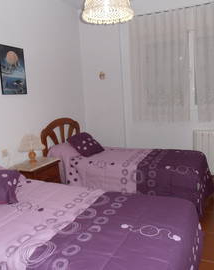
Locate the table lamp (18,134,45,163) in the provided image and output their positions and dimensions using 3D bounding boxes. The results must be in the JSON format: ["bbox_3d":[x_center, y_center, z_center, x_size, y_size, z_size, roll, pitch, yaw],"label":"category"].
[{"bbox_3d":[-0.779,0.174,2.597,0.270,0.310,0.270,0,8,25],"label":"table lamp"}]

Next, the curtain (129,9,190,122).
[{"bbox_3d":[0.705,-0.889,3.325,0.775,1.440,0.080,0,8,25],"label":"curtain"}]

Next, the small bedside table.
[{"bbox_3d":[-0.741,0.579,2.670,0.325,0.515,0.480,0,8,25],"label":"small bedside table"}]

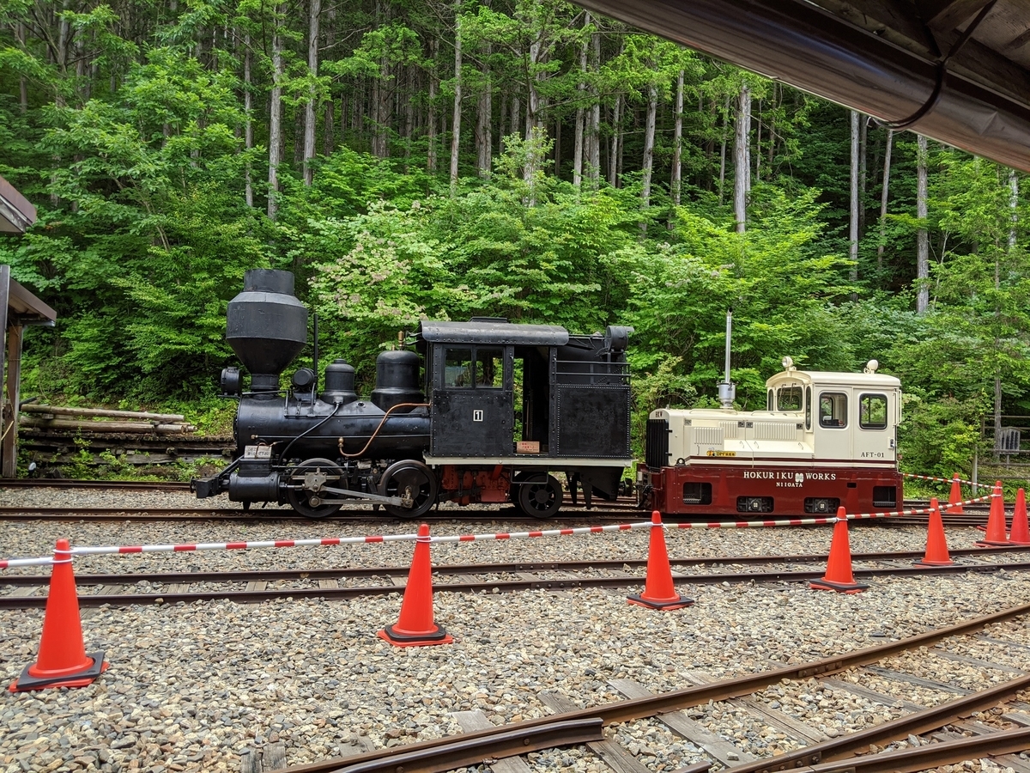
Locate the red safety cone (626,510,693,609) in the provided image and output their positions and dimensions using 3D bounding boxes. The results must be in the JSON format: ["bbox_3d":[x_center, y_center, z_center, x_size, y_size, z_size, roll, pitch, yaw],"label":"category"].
[{"bbox_3d":[1.126,1.328,6.285,0.380,0.700,0.380,4,-4,-40],"label":"red safety cone"}]

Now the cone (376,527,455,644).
[{"bbox_3d":[-0.611,1.227,5.094,0.380,0.700,0.380,3,-3,-29],"label":"cone"}]

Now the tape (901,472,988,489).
[{"bbox_3d":[7.438,1.604,13.701,0.326,0.100,3.571,1,-3,6],"label":"tape"}]

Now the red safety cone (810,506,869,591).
[{"bbox_3d":[2.879,1.423,7.117,0.380,0.700,0.380,4,-4,-42],"label":"red safety cone"}]

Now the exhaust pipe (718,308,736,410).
[{"bbox_3d":[3.121,-0.400,11.739,0.250,1.465,0.250,1,-3,-7],"label":"exhaust pipe"}]

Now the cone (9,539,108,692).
[{"bbox_3d":[-2.339,1.145,4.164,0.380,0.700,0.380,2,-3,-14],"label":"cone"}]

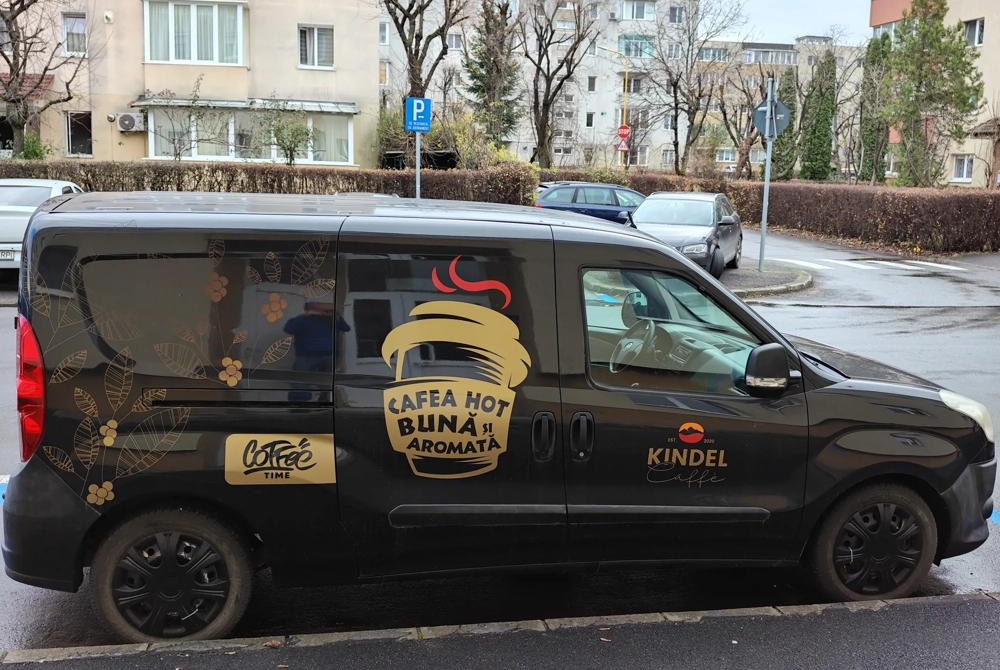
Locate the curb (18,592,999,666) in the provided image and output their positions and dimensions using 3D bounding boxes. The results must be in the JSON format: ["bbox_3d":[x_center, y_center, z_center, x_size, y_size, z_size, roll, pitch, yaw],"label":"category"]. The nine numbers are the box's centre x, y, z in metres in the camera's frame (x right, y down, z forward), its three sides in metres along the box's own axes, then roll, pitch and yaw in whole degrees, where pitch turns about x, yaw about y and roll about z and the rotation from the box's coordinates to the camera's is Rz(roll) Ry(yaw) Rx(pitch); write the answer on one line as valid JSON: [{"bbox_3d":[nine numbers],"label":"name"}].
[{"bbox_3d":[0.213,1.256,4.171,4.300,0.140,0.130,0,8,-11],"label":"curb"}]

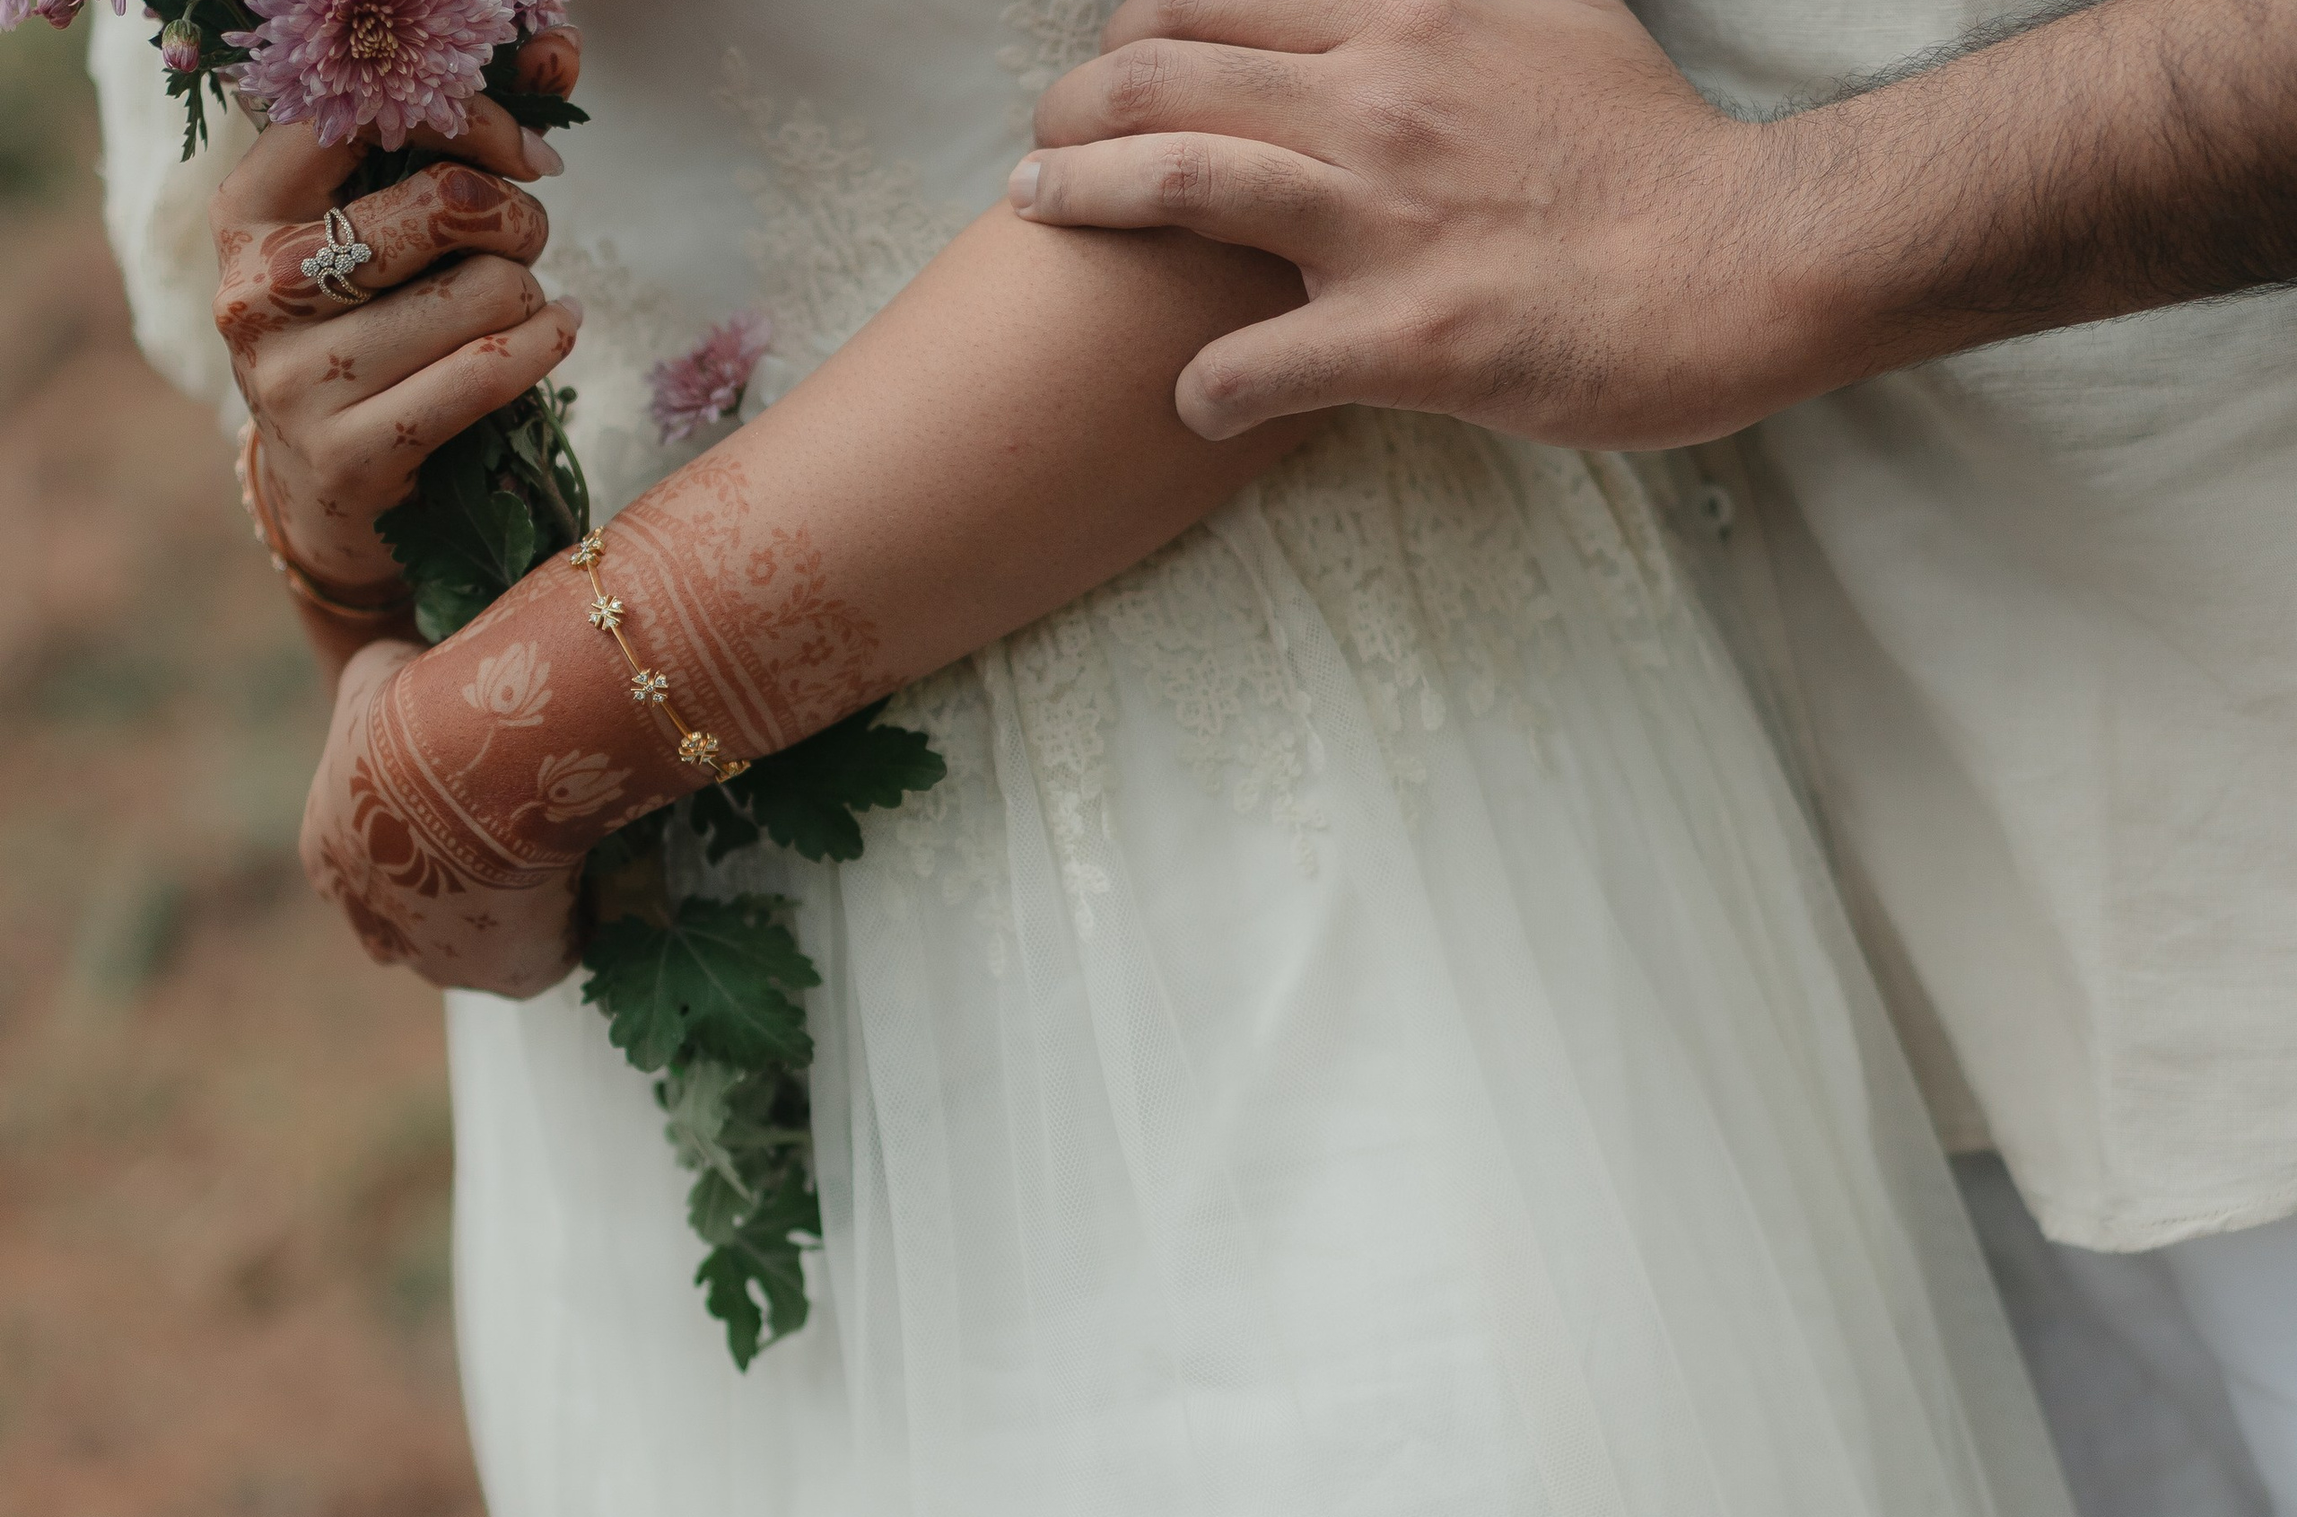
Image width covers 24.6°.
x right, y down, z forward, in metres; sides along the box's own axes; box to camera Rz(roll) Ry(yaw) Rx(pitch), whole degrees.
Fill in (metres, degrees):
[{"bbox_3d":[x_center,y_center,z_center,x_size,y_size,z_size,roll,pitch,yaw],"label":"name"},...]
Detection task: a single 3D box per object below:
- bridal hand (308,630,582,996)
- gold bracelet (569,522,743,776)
[{"bbox_3d":[-0.153,0.014,1.160,0.058,0.073,0.086,-52,-11,-30],"label":"bridal hand"},{"bbox_3d":[-0.105,-0.022,1.145,0.009,0.063,0.053,-34,0,16],"label":"gold bracelet"}]

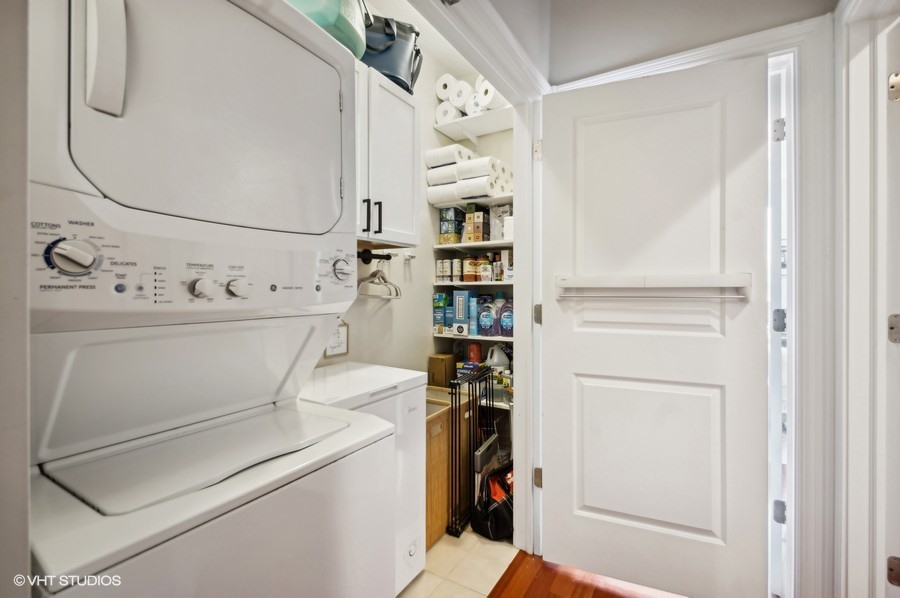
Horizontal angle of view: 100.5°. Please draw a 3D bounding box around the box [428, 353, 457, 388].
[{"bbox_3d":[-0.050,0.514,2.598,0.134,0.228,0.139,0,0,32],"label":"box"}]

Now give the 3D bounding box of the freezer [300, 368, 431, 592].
[{"bbox_3d":[-0.454,0.736,1.507,0.500,0.850,0.540,0,0,32],"label":"freezer"}]

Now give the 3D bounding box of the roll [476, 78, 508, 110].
[{"bbox_3d":[0.308,-1.322,2.513,0.154,0.154,0.274,0,0,32],"label":"roll"}]

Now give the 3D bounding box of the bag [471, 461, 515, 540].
[{"bbox_3d":[0.269,0.988,1.951,0.230,0.340,0.320,0,0,32],"label":"bag"}]

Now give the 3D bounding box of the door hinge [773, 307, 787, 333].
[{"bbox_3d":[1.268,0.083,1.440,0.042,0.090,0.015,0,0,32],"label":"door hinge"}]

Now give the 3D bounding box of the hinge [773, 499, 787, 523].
[{"bbox_3d":[1.272,0.821,1.445,0.045,0.090,0.014,0,0,27],"label":"hinge"}]

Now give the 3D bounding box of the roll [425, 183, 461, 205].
[{"bbox_3d":[-0.019,-0.722,2.598,0.250,0.128,0.128,0,0,32],"label":"roll"}]

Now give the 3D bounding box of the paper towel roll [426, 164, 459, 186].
[{"bbox_3d":[-0.019,-0.845,2.598,0.250,0.128,0.128,0,0,32],"label":"paper towel roll"}]

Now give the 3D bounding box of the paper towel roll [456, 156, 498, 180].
[{"bbox_3d":[0.183,-0.849,2.434,0.241,0.124,0.124,0,0,32],"label":"paper towel roll"}]

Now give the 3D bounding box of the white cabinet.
[{"bbox_3d":[-0.496,-0.658,1.728,0.330,0.770,0.750,0,0,32],"label":"white cabinet"}]

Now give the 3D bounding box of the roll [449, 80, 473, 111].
[{"bbox_3d":[0.137,-1.365,2.615,0.150,0.150,0.270,0,0,32],"label":"roll"}]

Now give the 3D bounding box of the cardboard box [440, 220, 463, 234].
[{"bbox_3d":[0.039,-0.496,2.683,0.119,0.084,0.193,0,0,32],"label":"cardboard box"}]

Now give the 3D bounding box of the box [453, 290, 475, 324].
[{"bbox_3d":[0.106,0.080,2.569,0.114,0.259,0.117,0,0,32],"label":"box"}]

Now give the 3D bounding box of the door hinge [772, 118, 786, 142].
[{"bbox_3d":[1.272,-0.649,1.445,0.045,0.090,0.014,0,0,27],"label":"door hinge"}]

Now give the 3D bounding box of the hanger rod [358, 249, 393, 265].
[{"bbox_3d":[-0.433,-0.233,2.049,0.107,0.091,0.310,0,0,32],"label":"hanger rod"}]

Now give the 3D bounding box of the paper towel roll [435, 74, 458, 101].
[{"bbox_3d":[0.042,-1.458,2.692,0.154,0.154,0.274,0,0,32],"label":"paper towel roll"}]

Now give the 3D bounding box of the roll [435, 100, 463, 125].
[{"bbox_3d":[0.043,-1.280,2.695,0.150,0.150,0.270,0,0,32],"label":"roll"}]

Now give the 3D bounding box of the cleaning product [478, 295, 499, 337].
[{"bbox_3d":[0.272,0.108,2.498,0.140,0.272,0.089,0,0,32],"label":"cleaning product"}]

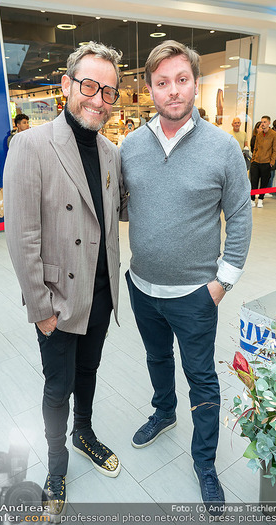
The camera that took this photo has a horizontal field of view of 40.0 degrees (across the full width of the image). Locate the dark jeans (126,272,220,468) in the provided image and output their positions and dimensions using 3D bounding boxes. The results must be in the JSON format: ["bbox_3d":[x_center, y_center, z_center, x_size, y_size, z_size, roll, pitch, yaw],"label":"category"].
[{"bbox_3d":[0.196,0.454,1.765,0.430,0.940,0.460,5,20,17],"label":"dark jeans"}]

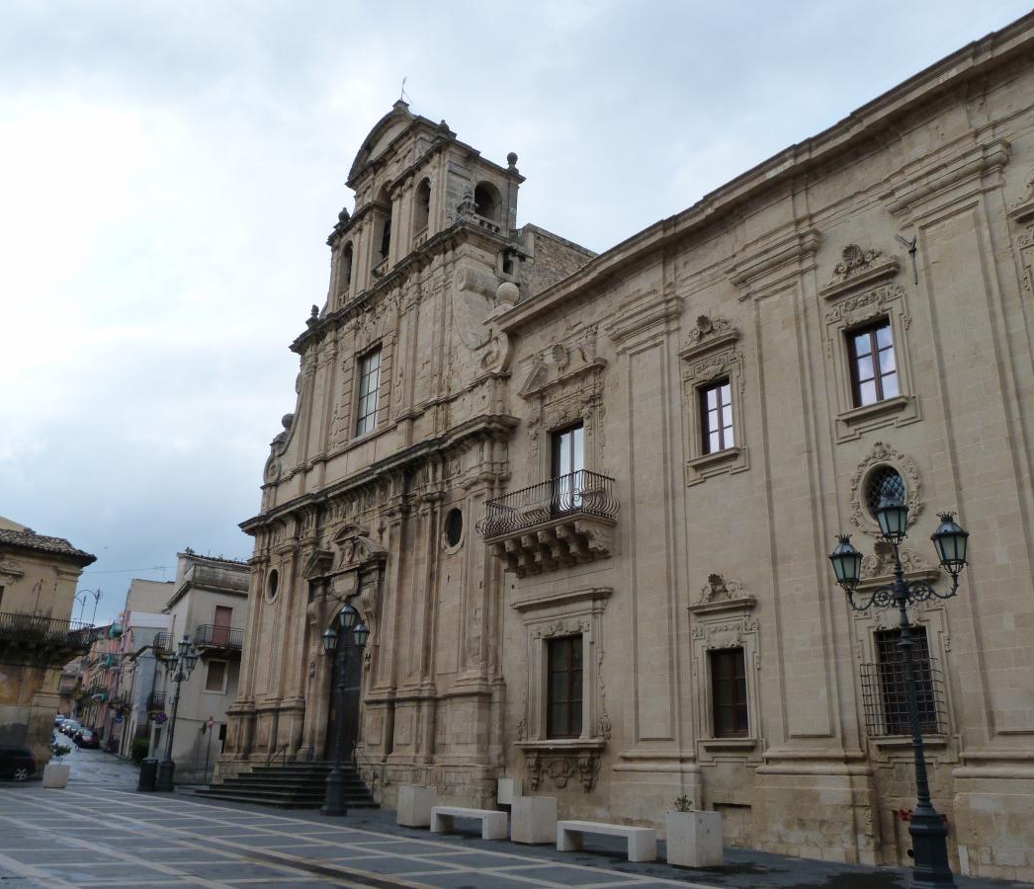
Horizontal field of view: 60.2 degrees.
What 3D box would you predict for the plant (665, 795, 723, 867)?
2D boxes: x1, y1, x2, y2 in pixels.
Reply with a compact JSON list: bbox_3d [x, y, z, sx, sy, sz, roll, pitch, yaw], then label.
[{"bbox_3d":[2.778,6.067,14.066,0.580,1.000,0.580,16,-24,-36],"label":"plant"}]

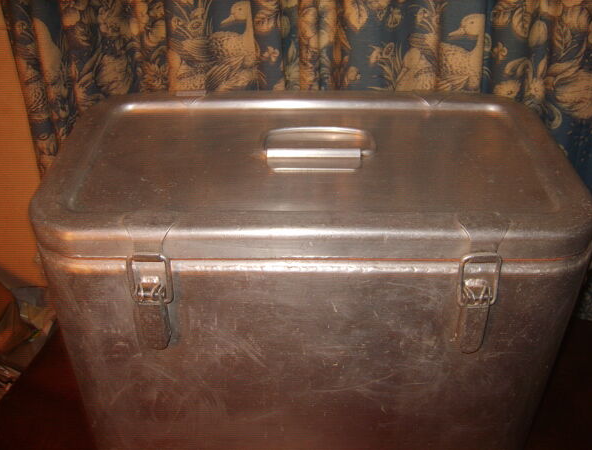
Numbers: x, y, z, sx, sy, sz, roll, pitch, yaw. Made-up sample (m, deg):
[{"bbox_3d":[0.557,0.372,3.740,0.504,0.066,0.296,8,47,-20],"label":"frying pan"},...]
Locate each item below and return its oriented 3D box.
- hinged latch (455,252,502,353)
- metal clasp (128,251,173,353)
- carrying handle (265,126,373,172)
[{"bbox_3d":[0.175,0.081,0.607,0.042,0.120,0.023,0,35,0],"label":"hinged latch"},{"bbox_3d":[-0.144,0.079,0.606,0.041,0.120,0.023,0,35,0],"label":"metal clasp"},{"bbox_3d":[0.025,-0.086,0.684,0.120,0.022,0.094,0,35,0],"label":"carrying handle"}]

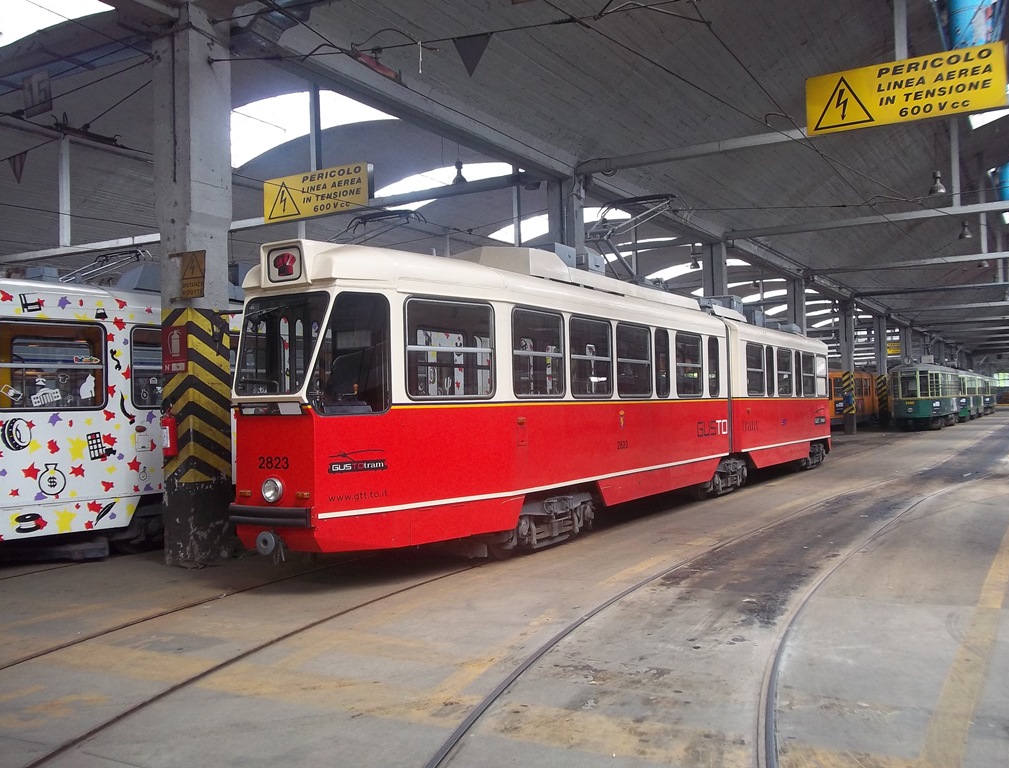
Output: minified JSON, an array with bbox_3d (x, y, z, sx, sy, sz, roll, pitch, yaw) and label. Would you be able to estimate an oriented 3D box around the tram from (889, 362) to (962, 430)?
[{"bbox_3d":[21.368,0.605,47.654,2.300,3.150,13.000,-2,-1,31],"label":"tram"}]

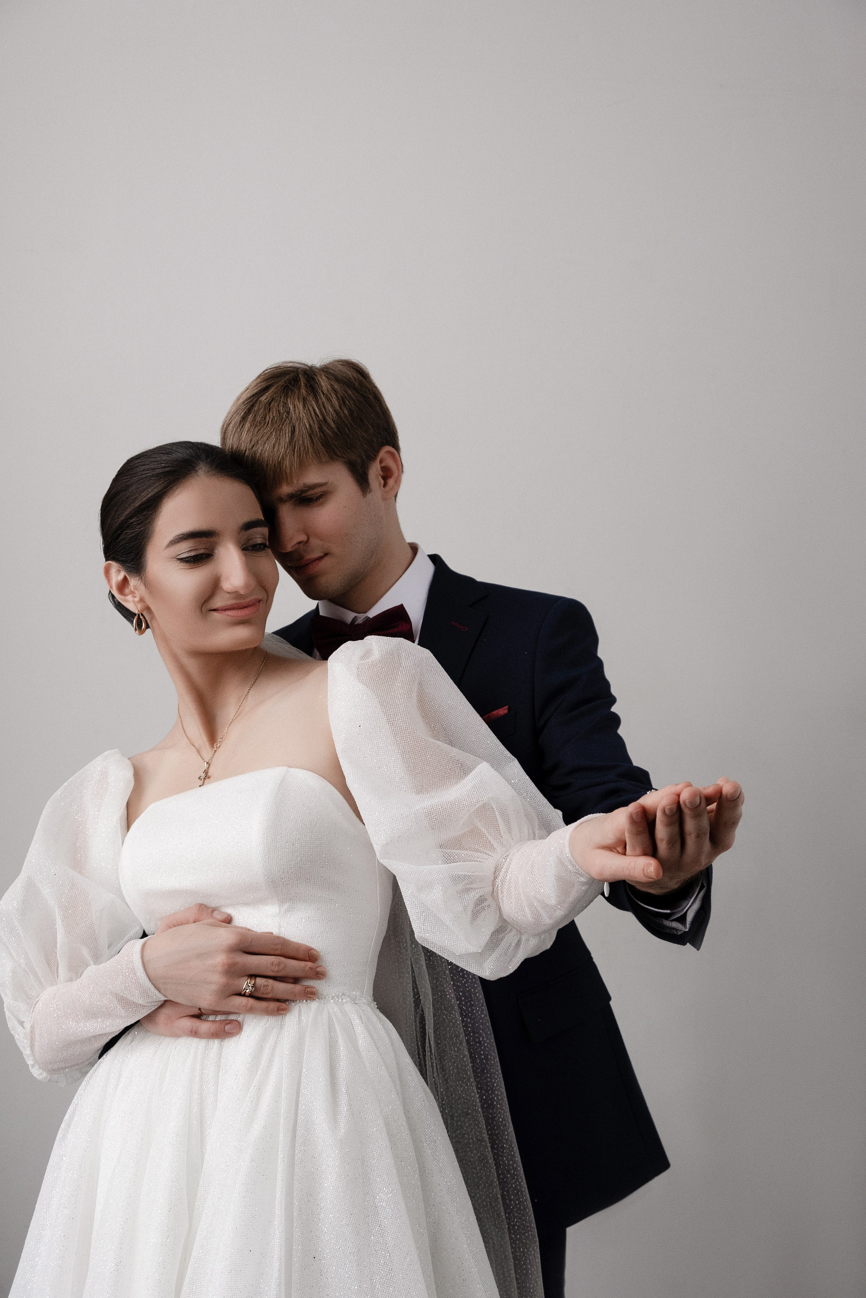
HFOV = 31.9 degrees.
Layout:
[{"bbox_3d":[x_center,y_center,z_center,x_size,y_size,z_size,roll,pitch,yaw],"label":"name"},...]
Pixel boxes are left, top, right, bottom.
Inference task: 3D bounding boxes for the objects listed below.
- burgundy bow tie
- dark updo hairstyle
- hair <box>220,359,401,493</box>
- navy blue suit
[{"bbox_3d":[-0.076,-0.019,1.655,0.120,0.054,0.035,-7,3,23],"label":"burgundy bow tie"},{"bbox_3d":[-0.263,-0.128,1.610,0.165,0.200,0.215,-8,-1,-25],"label":"dark updo hairstyle"},{"bbox_3d":[-0.133,-0.243,1.690,0.175,0.175,0.215,-1,25,40],"label":"hair"},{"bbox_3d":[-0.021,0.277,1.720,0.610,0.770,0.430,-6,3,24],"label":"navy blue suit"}]

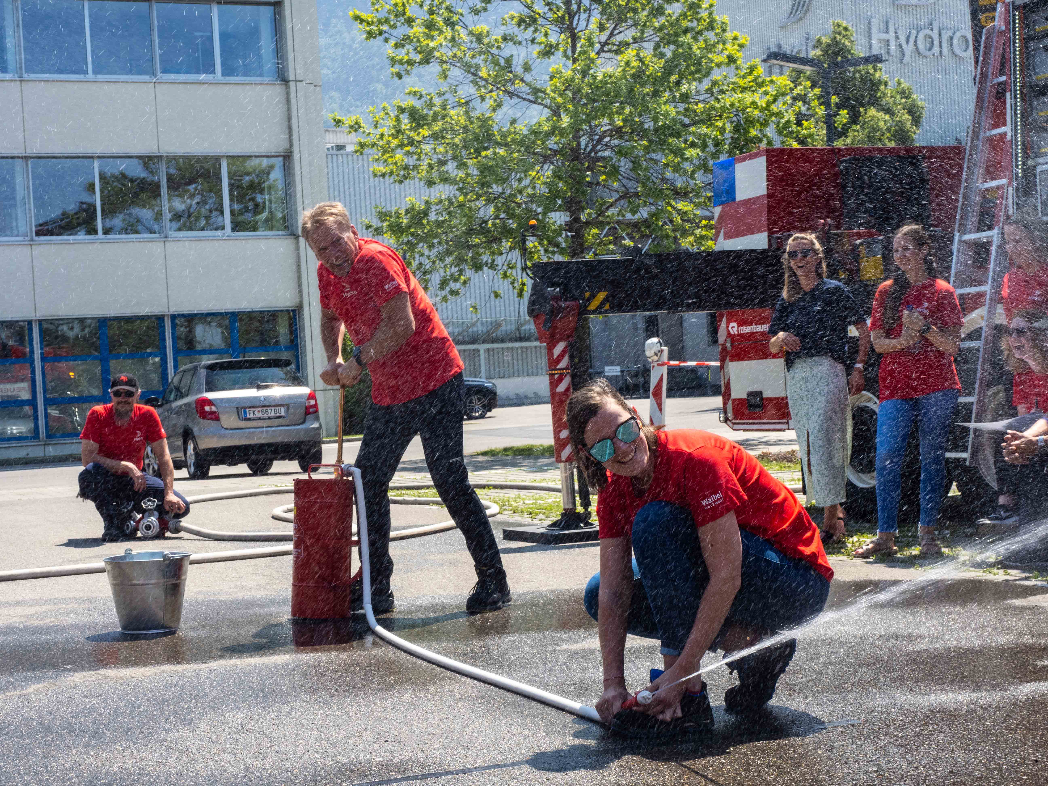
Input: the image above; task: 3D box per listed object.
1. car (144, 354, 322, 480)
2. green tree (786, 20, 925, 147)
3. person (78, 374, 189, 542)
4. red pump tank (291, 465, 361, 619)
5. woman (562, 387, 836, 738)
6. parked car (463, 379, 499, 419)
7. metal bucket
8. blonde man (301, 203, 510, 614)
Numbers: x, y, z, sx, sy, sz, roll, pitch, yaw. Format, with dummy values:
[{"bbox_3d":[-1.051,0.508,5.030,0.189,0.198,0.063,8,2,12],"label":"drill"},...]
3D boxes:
[{"bbox_3d":[-3.962,0.385,23.420,1.650,1.490,4.000,-3,-2,-23],"label":"car"},{"bbox_3d":[8.100,-4.360,42.000,4.300,9.200,4.300,-3,0,0],"label":"green tree"},{"bbox_3d":[-2.470,0.411,11.100,0.680,1.040,0.700,-3,0,-12],"label":"person"},{"bbox_3d":[-0.767,0.575,6.800,0.270,0.590,0.230,1,0,0],"label":"red pump tank"},{"bbox_3d":[0.425,0.382,4.250,0.680,0.840,0.500,-4,1,-38],"label":"woman"},{"bbox_3d":[-2.850,0.030,43.200,4.500,1.520,1.830,-4,0,-28],"label":"parked car"},{"bbox_3d":[-1.430,0.752,6.660,0.330,0.285,0.330,-3,0,0],"label":"metal bucket"},{"bbox_3d":[-0.465,0.060,6.600,0.720,1.540,0.550,-4,1,-37],"label":"blonde man"}]

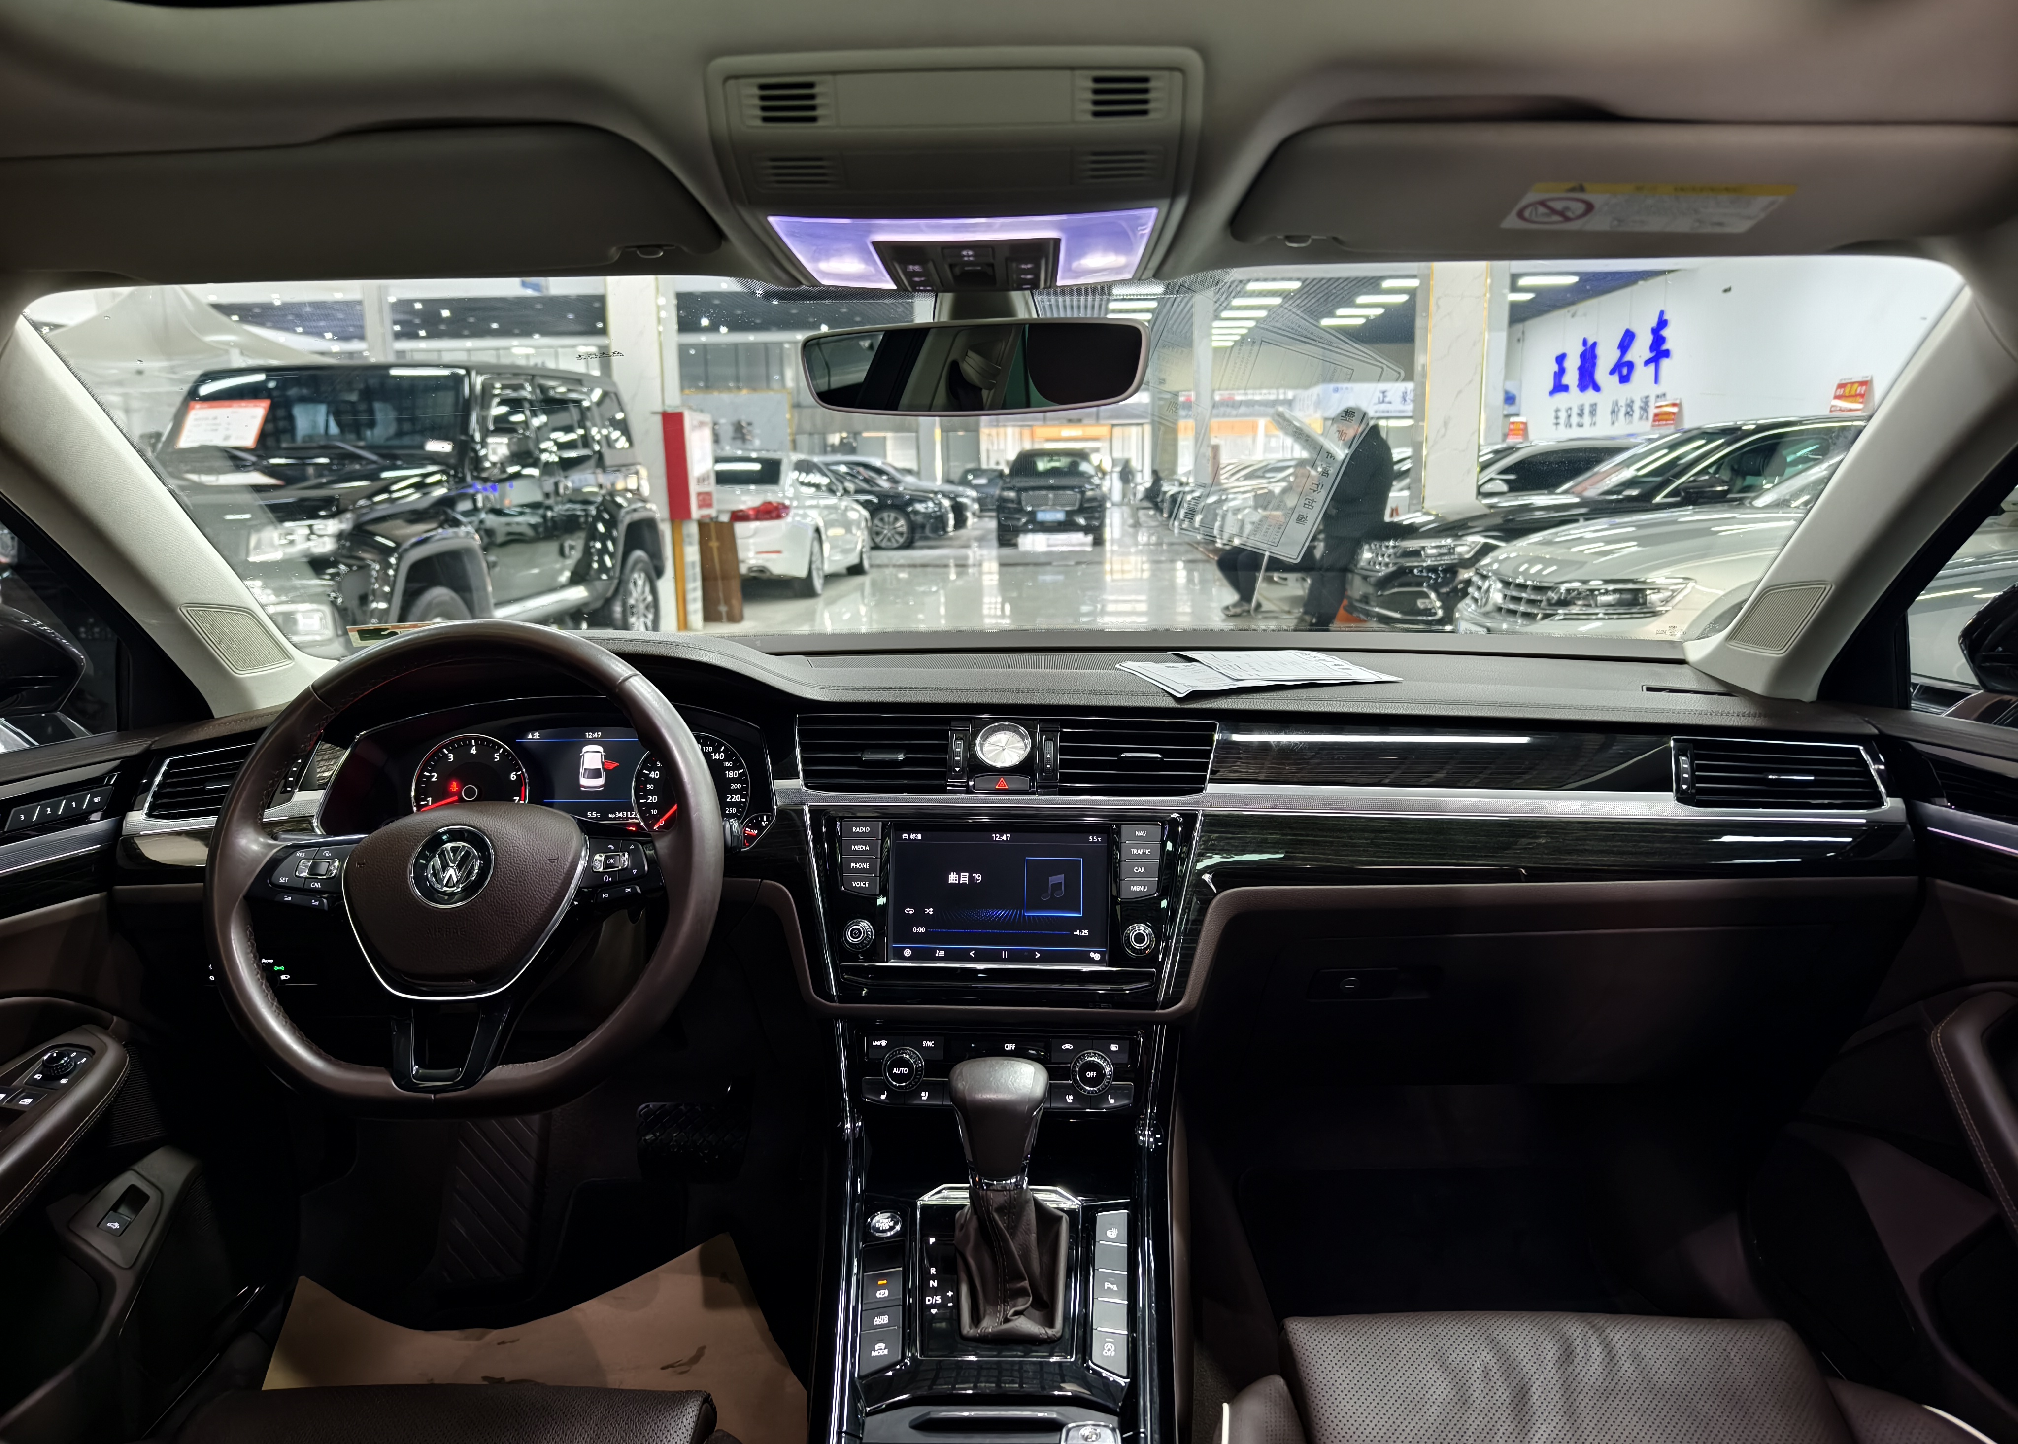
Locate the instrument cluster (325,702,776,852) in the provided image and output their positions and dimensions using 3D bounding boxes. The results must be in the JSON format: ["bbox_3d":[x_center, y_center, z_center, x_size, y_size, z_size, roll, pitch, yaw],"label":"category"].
[{"bbox_3d":[-0.379,0.043,1.105,0.357,0.120,0.070,0,-7,-3],"label":"instrument cluster"}]

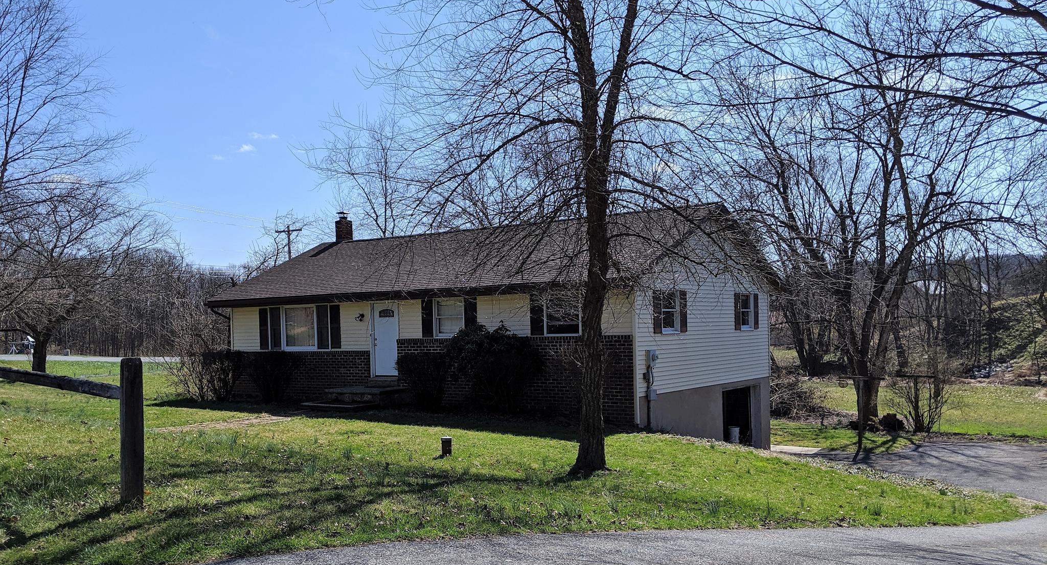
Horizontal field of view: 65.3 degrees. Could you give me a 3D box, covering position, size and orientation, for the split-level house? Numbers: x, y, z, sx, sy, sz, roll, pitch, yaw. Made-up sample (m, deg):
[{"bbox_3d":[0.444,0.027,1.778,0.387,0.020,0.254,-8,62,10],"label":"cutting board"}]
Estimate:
[{"bbox_3d":[-1.205,1.530,25.833,16.020,7.210,9.130,-3,-4,37],"label":"split-level house"}]

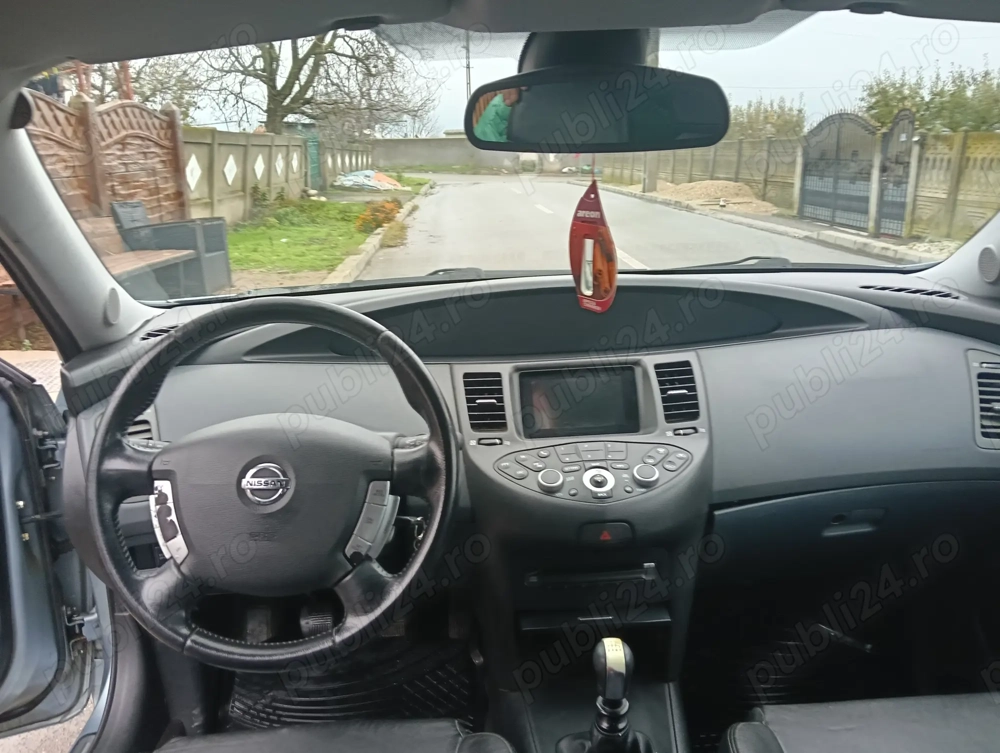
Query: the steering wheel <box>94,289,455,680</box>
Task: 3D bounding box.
[{"bbox_3d":[-0.236,0.110,0.839,0.383,0.383,0.110,-1,-7,-2],"label":"steering wheel"}]

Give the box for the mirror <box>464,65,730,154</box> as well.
[{"bbox_3d":[0.093,-0.263,0.774,0.252,0.081,0.042,2,19,8],"label":"mirror"}]

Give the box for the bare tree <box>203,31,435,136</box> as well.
[{"bbox_3d":[-5.700,-8.940,22.936,7.500,7.300,7.000,0,16,0],"label":"bare tree"}]

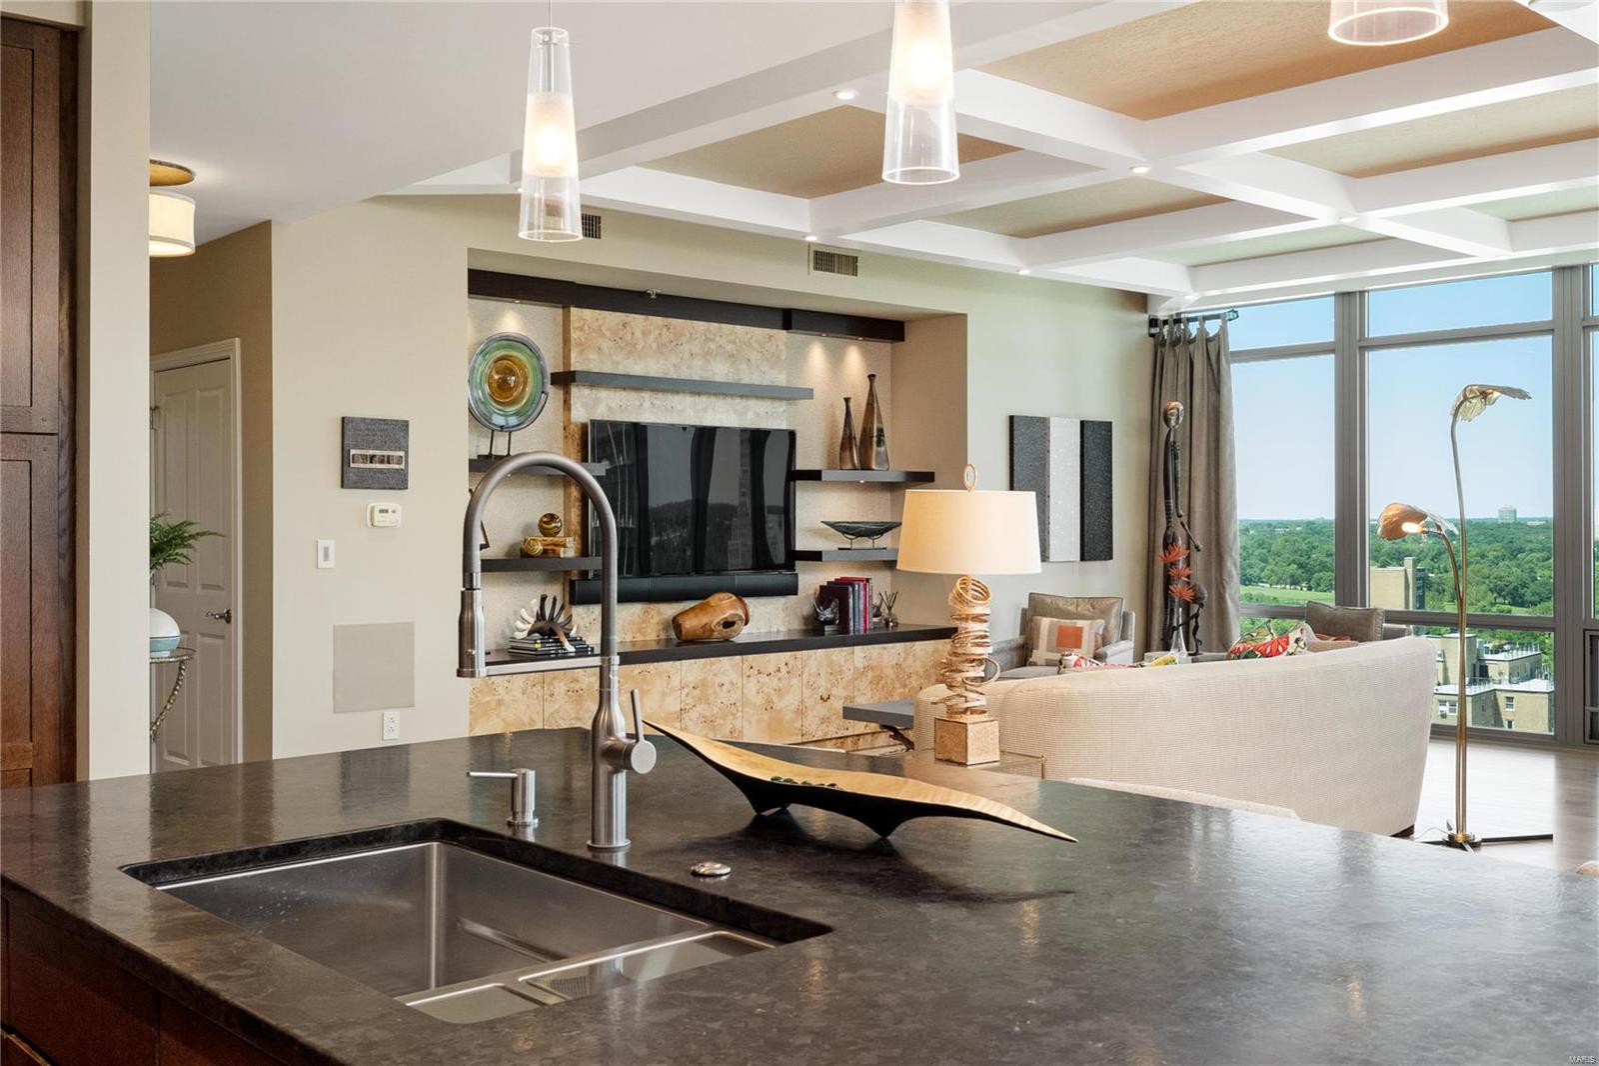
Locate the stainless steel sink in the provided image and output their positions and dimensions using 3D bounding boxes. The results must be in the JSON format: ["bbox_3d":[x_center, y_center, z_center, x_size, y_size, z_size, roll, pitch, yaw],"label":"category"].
[{"bbox_3d":[-0.388,0.547,1.754,0.460,0.240,0.810,0,0,-42],"label":"stainless steel sink"}]

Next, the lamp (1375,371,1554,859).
[{"bbox_3d":[2.678,0.329,6.492,0.660,1.860,0.420,0,1,21],"label":"lamp"}]

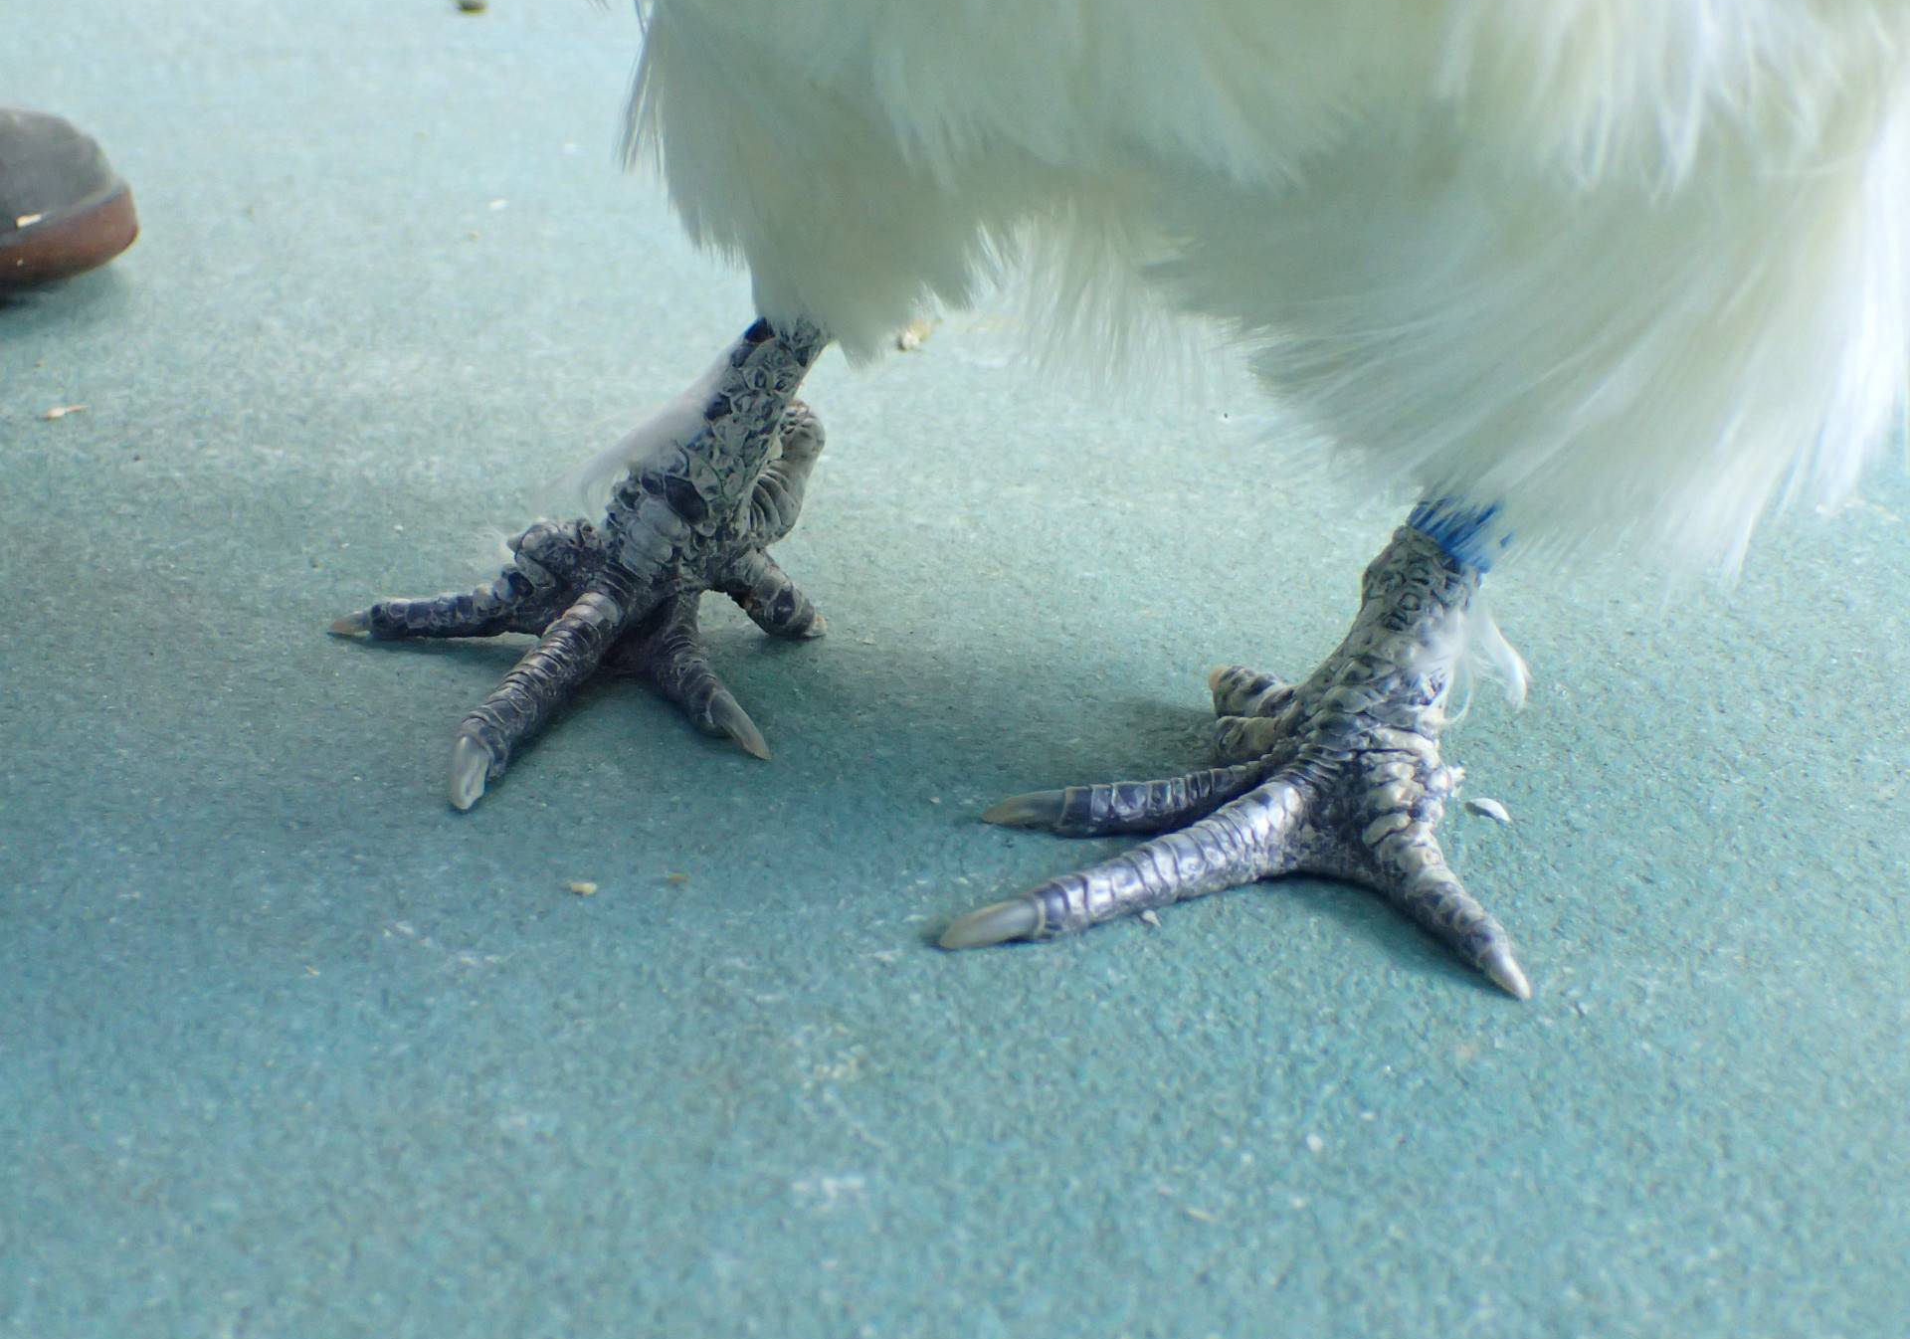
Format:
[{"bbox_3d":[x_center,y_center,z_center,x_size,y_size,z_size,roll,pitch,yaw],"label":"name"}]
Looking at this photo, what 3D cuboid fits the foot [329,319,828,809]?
[{"bbox_3d":[-0.062,-0.022,0.396,0.085,0.046,0.097,8,27,16],"label":"foot"}]

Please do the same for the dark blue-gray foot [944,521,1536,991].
[{"bbox_3d":[0.041,0.011,0.331,0.085,0.043,0.072,-13,28,-25],"label":"dark blue-gray foot"}]

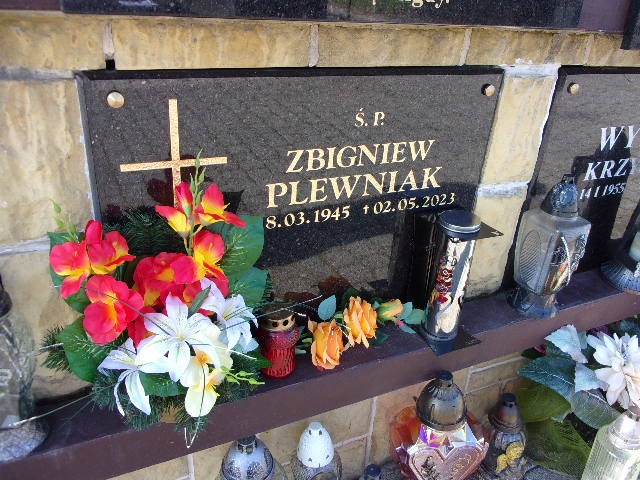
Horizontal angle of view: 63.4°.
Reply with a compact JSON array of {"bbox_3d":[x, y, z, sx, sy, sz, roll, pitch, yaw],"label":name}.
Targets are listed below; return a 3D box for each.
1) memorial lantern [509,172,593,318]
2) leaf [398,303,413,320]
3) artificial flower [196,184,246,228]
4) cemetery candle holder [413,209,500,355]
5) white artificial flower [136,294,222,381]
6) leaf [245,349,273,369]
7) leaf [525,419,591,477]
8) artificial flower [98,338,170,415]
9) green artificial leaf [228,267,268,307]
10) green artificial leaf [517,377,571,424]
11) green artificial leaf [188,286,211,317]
[{"bbox_3d":[0.494,0.009,1.111,0.113,0.305,0.108,-9,30,-24],"label":"memorial lantern"},{"bbox_3d":[0.152,0.128,0.924,0.022,0.030,0.015,3,17,-2],"label":"leaf"},{"bbox_3d":[-0.135,-0.046,0.707,0.054,0.053,0.061,18,30,25],"label":"artificial flower"},{"bbox_3d":[0.225,0.063,0.872,0.090,0.238,0.090,-9,30,-24],"label":"cemetery candle holder"},{"bbox_3d":[-0.172,0.120,0.635,0.105,0.105,0.045,-5,28,-18],"label":"white artificial flower"},{"bbox_3d":[-0.085,0.159,0.700,0.046,0.030,0.020,-19,35,-38],"label":"leaf"},{"bbox_3d":[0.461,0.401,1.000,0.125,0.100,0.035,-2,28,-13],"label":"leaf"},{"bbox_3d":[-0.227,0.168,0.642,0.084,0.080,0.060,-3,16,-14],"label":"artificial flower"},{"bbox_3d":[-0.100,0.066,0.715,0.058,0.060,0.020,-7,29,-21],"label":"green artificial leaf"},{"bbox_3d":[0.445,0.317,1.030,0.105,0.085,0.030,-2,28,-13],"label":"green artificial leaf"},{"bbox_3d":[-0.150,0.076,0.645,0.025,0.034,0.018,-6,14,-20],"label":"green artificial leaf"}]

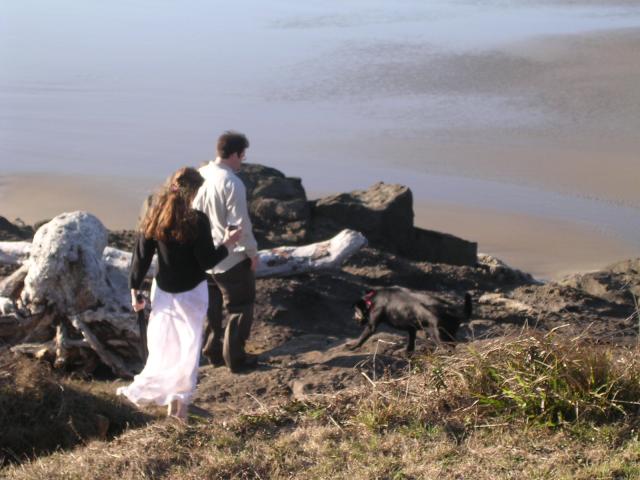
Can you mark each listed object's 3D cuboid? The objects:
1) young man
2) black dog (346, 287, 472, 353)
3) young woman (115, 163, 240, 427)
[{"bbox_3d":[-0.685,0.089,13.250,0.530,1.750,0.400,10,16,39],"label":"young man"},{"bbox_3d":[0.685,0.610,14.100,0.920,0.500,0.280,4,13,18],"label":"black dog"},{"bbox_3d":[-0.905,0.340,11.830,0.680,1.660,0.550,4,12,15],"label":"young woman"}]

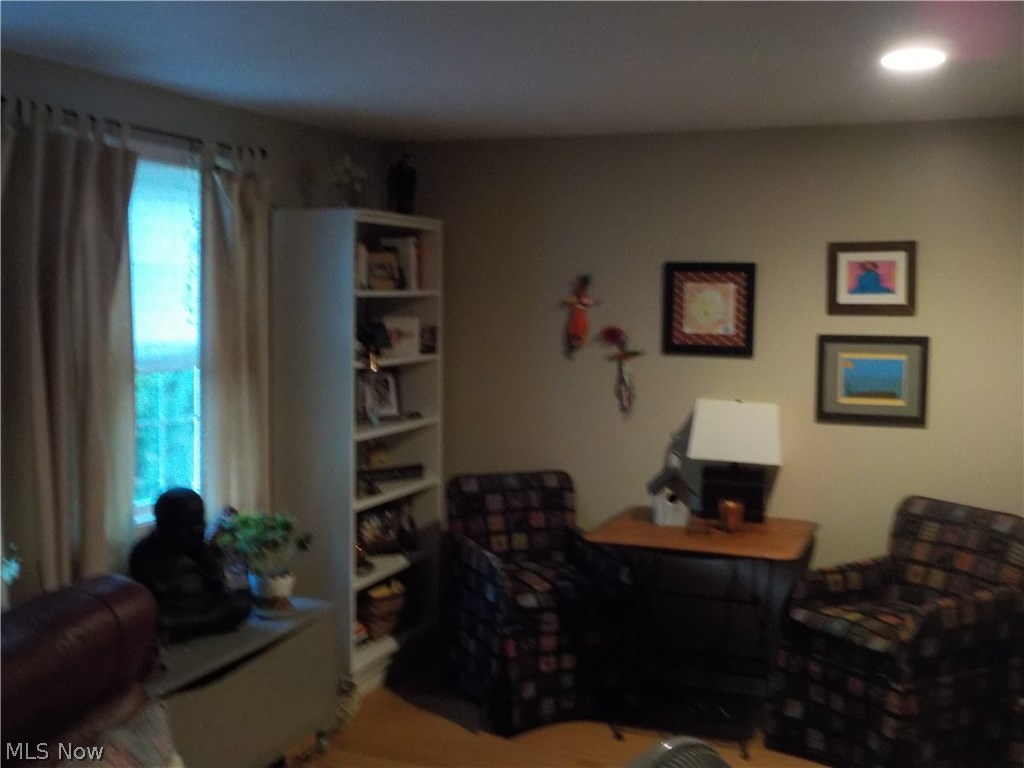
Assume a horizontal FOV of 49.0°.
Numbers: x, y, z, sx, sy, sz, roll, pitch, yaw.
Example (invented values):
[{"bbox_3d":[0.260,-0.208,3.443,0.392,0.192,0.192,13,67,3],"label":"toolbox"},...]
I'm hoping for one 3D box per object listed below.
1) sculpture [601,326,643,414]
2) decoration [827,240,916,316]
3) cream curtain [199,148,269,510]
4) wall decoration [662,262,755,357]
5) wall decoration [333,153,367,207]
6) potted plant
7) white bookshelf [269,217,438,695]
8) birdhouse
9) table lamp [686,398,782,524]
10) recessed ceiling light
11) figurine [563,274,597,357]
[{"bbox_3d":[0.509,-0.067,5.183,0.195,0.410,0.070,3,5,23],"label":"sculpture"},{"bbox_3d":[1.518,-0.450,4.745,0.360,0.305,0.025,3,5,23],"label":"decoration"},{"bbox_3d":[-1.024,0.009,4.145,0.099,1.716,0.357,3,5,21],"label":"cream curtain"},{"bbox_3d":[0.847,-0.324,4.880,0.402,0.405,0.028,3,5,21],"label":"wall decoration"},{"bbox_3d":[-0.696,-0.857,4.810,0.110,0.250,0.130,5,6,40],"label":"wall decoration"},{"bbox_3d":[-0.932,0.650,4.154,0.302,0.352,0.302,1,5,0],"label":"potted plant"},{"bbox_3d":[-0.650,0.262,4.843,0.380,1.952,0.831,3,5,21],"label":"white bookshelf"},{"bbox_3d":[0.674,0.481,4.802,0.180,0.245,0.165,1,5,2],"label":"birdhouse"},{"bbox_3d":[0.929,0.317,4.703,0.380,0.489,0.242,3,5,21],"label":"table lamp"},{"bbox_3d":[1.223,-0.990,3.425,0.180,0.030,0.180,3,5,23],"label":"recessed ceiling light"},{"bbox_3d":[0.320,-0.320,5.246,0.160,0.380,0.070,3,5,23],"label":"figurine"}]

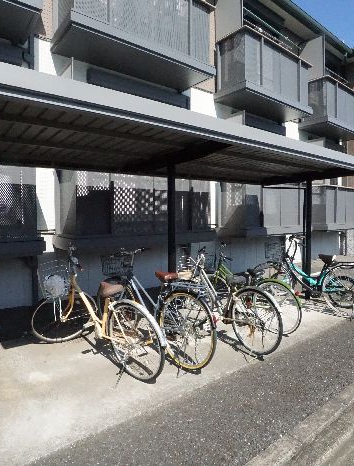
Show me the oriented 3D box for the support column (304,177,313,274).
[{"bbox_3d":[2.202,0.116,4.853,0.080,1.960,0.080,-3,4,-36],"label":"support column"}]

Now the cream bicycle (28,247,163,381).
[{"bbox_3d":[-0.754,0.703,2.695,1.700,1.060,0.620,3,4,40],"label":"cream bicycle"}]

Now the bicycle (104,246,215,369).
[{"bbox_3d":[-0.311,0.698,3.025,1.840,1.030,0.540,3,5,45],"label":"bicycle"}]

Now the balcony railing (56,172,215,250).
[{"bbox_3d":[-0.580,-0.455,4.864,2.420,1.220,0.870,-3,4,-36],"label":"balcony railing"}]

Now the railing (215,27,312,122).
[{"bbox_3d":[2.032,-3.418,6.633,2.410,1.200,0.870,-3,4,-36],"label":"railing"}]

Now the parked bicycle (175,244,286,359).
[{"bbox_3d":[0.458,0.682,3.330,0.540,1.020,1.780,-3,4,-38],"label":"parked bicycle"}]

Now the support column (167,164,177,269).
[{"bbox_3d":[-0.055,0.231,3.222,0.080,1.940,0.080,-3,4,-36],"label":"support column"}]

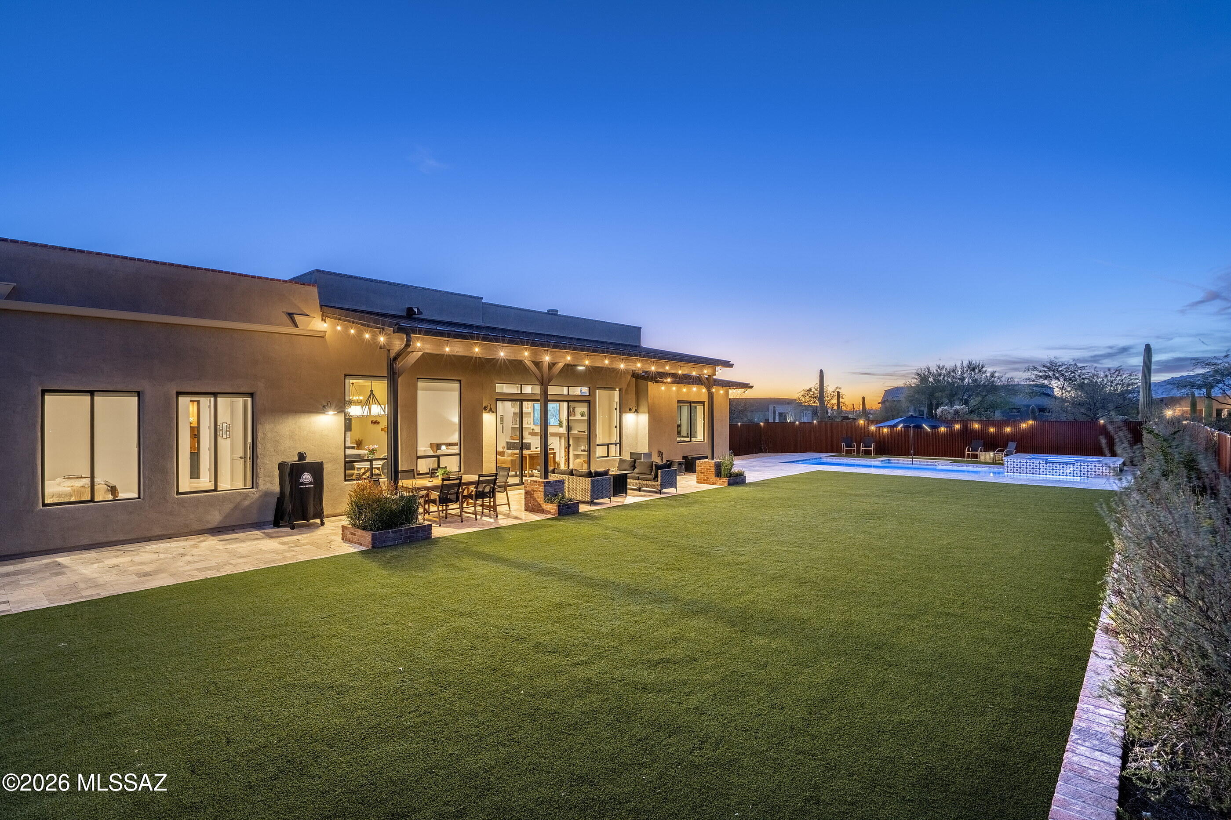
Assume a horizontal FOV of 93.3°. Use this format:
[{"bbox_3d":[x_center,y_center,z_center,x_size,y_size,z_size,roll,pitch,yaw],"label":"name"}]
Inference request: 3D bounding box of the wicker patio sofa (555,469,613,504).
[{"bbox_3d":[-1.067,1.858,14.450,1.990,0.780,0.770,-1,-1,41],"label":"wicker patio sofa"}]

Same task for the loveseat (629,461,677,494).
[{"bbox_3d":[0.795,1.875,16.350,1.730,0.790,0.760,-1,-1,41],"label":"loveseat"}]

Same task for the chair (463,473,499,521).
[{"bbox_3d":[-2.768,1.759,11.959,0.550,0.910,0.630,0,-1,-41],"label":"chair"}]

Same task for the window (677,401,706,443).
[{"bbox_3d":[2.856,0.451,21.905,0.120,1.550,1.925,-1,-1,41],"label":"window"}]

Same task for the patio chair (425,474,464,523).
[{"bbox_3d":[-3.356,1.763,11.427,0.630,0.900,0.560,-1,-1,41],"label":"patio chair"}]

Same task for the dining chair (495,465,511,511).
[{"bbox_3d":[-2.703,1.761,13.009,0.620,0.920,0.550,0,-1,-43],"label":"dining chair"}]

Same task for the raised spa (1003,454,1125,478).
[{"bbox_3d":[17.152,2.139,22.290,3.450,0.560,3.400,-1,-1,41],"label":"raised spa"}]

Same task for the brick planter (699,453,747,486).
[{"bbox_3d":[3.301,1.826,18.132,1.060,0.930,1.050,-1,-1,41],"label":"brick planter"}]

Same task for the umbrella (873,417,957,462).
[{"bbox_3d":[12.307,1.250,24.051,3.300,2.200,3.300,-1,-1,43],"label":"umbrella"}]

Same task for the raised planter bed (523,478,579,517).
[{"bbox_3d":[-1.404,1.883,12.741,1.070,0.690,0.640,-1,-1,41],"label":"raised planter bed"}]

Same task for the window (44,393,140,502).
[{"bbox_3d":[-8.492,0.616,9.443,0.100,1.820,1.190,-1,-1,43],"label":"window"}]

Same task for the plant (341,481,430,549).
[{"bbox_3d":[-3.875,1.716,9.871,1.060,0.980,1.090,-1,-1,43],"label":"plant"}]

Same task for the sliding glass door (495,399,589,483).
[{"bbox_3d":[-2.059,0.927,17.200,0.150,2.394,3.725,-1,-1,41],"label":"sliding glass door"}]

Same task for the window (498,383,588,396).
[{"bbox_3d":[-2.001,-0.572,16.994,0.100,0.280,3.530,-1,-1,43],"label":"window"}]

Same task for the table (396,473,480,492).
[{"bbox_3d":[-3.547,1.850,12.154,1.160,0.740,2.060,-1,-1,43],"label":"table"}]

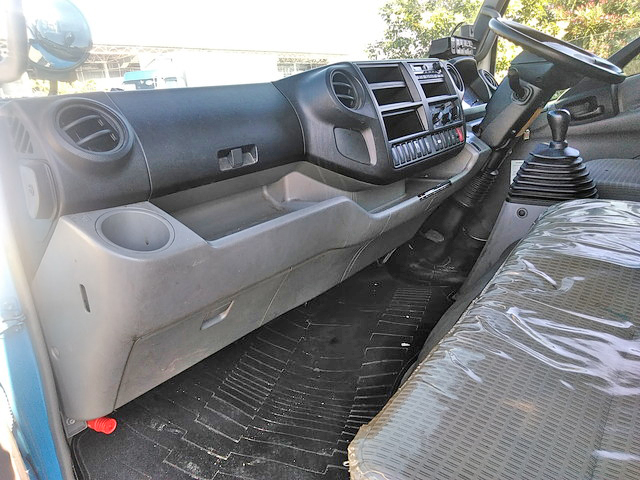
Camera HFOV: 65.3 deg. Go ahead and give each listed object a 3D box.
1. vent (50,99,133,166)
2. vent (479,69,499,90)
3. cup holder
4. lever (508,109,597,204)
[{"bbox_3d":[-0.316,-0.140,0.681,0.040,0.107,0.107,-34,-3,37],"label":"vent"},{"bbox_3d":[0.598,-0.568,1.797,0.105,0.105,0.040,-21,-9,-44],"label":"vent"},{"bbox_3d":[-0.250,0.014,0.672,0.098,0.070,0.098,36,35,24],"label":"cup holder"},{"bbox_3d":[0.510,-0.188,1.086,0.150,0.190,0.145,12,23,36],"label":"lever"}]

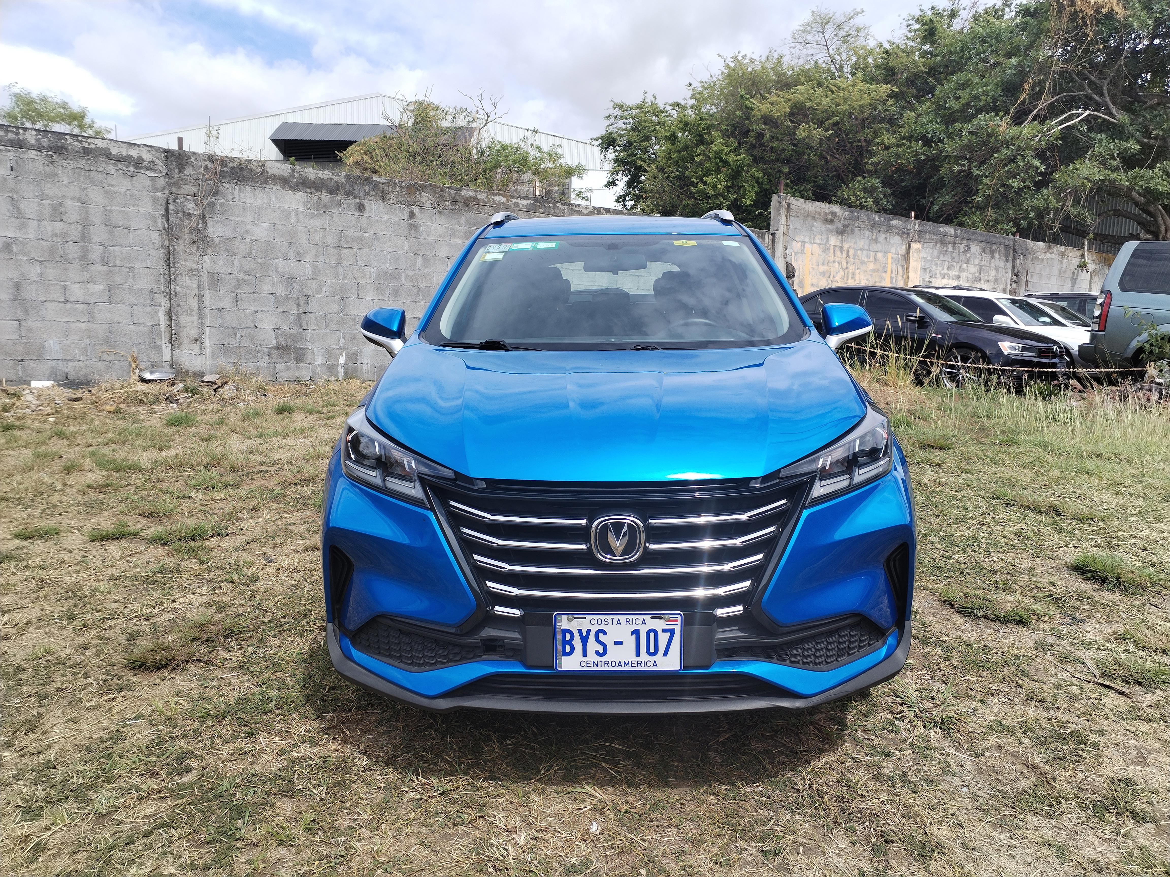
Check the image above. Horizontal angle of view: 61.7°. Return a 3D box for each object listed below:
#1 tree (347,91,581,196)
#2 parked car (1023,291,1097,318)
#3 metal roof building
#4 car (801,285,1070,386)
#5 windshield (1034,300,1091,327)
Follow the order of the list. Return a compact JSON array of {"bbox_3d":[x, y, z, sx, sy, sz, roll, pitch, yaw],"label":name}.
[{"bbox_3d":[-1.850,-2.850,14.600,3.100,3.700,2.500,5,8,33],"label":"tree"},{"bbox_3d":[11.100,-2.350,20.300,1.830,1.700,4.550,-5,10,-40],"label":"parked car"},{"bbox_3d":[-9.200,-10.200,51.000,24.000,10.500,20.000,1,7,0],"label":"metal roof building"},{"bbox_3d":[4.880,-1.570,14.900,1.790,1.450,4.640,-5,10,-40],"label":"car"},{"bbox_3d":[9.000,-2.360,18.500,1.400,0.500,0.750,-5,9,-40],"label":"windshield"}]

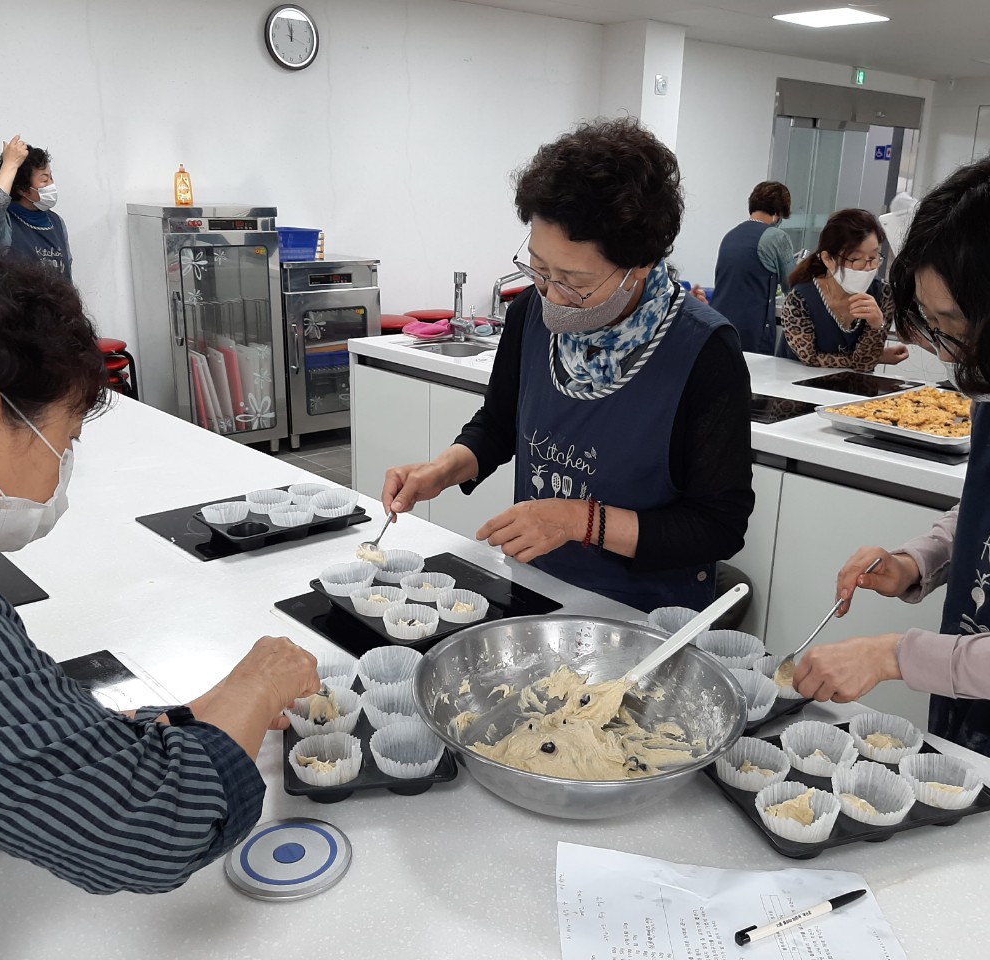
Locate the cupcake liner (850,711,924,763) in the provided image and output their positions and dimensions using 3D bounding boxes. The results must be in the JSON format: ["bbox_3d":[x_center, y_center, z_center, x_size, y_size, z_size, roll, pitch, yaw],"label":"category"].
[{"bbox_3d":[0.438,0.304,1.084,0.082,0.045,0.082,-13,22,-39],"label":"cupcake liner"}]

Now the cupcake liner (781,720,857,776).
[{"bbox_3d":[0.351,0.306,1.048,0.080,0.049,0.080,1,17,0],"label":"cupcake liner"}]

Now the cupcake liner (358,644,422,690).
[{"bbox_3d":[-0.131,0.250,1.212,0.080,0.049,0.080,1,17,0],"label":"cupcake liner"}]

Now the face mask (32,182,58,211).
[{"bbox_3d":[-1.882,-1.181,4.020,0.095,0.110,0.135,4,17,9],"label":"face mask"}]

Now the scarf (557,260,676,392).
[{"bbox_3d":[0.193,-0.248,1.555,0.160,0.195,0.165,11,19,29],"label":"scarf"}]

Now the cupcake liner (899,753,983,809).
[{"bbox_3d":[0.457,0.323,0.995,0.080,0.049,0.080,-14,22,-40],"label":"cupcake liner"}]

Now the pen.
[{"bbox_3d":[0.275,0.386,0.854,0.147,0.011,0.012,-7,19,-24],"label":"pen"}]

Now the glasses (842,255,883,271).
[{"bbox_3d":[1.273,-0.777,3.379,0.140,0.045,0.130,-6,32,-21],"label":"glasses"}]

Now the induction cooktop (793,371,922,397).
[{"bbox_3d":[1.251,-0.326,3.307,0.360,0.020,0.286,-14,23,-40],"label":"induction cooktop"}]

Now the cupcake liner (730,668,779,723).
[{"bbox_3d":[0.302,0.272,1.170,0.083,0.052,0.083,1,17,0],"label":"cupcake liner"}]

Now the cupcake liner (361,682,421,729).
[{"bbox_3d":[-0.115,0.278,1.142,0.083,0.045,0.083,1,17,0],"label":"cupcake liner"}]

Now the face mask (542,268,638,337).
[{"bbox_3d":[0.142,-0.277,1.490,0.140,0.090,0.095,27,56,26],"label":"face mask"}]

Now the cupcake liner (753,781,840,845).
[{"bbox_3d":[0.301,0.339,0.957,0.084,0.050,0.084,1,17,0],"label":"cupcake liner"}]

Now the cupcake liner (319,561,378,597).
[{"bbox_3d":[-0.225,0.166,1.487,0.086,0.045,0.086,1,17,0],"label":"cupcake liner"}]

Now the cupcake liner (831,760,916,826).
[{"bbox_3d":[0.378,0.330,0.971,0.080,0.049,0.080,-14,22,-40],"label":"cupcake liner"}]

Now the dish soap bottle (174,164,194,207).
[{"bbox_3d":[-1.631,-1.534,5.009,0.093,0.208,0.055,-7,19,-26],"label":"dish soap bottle"}]

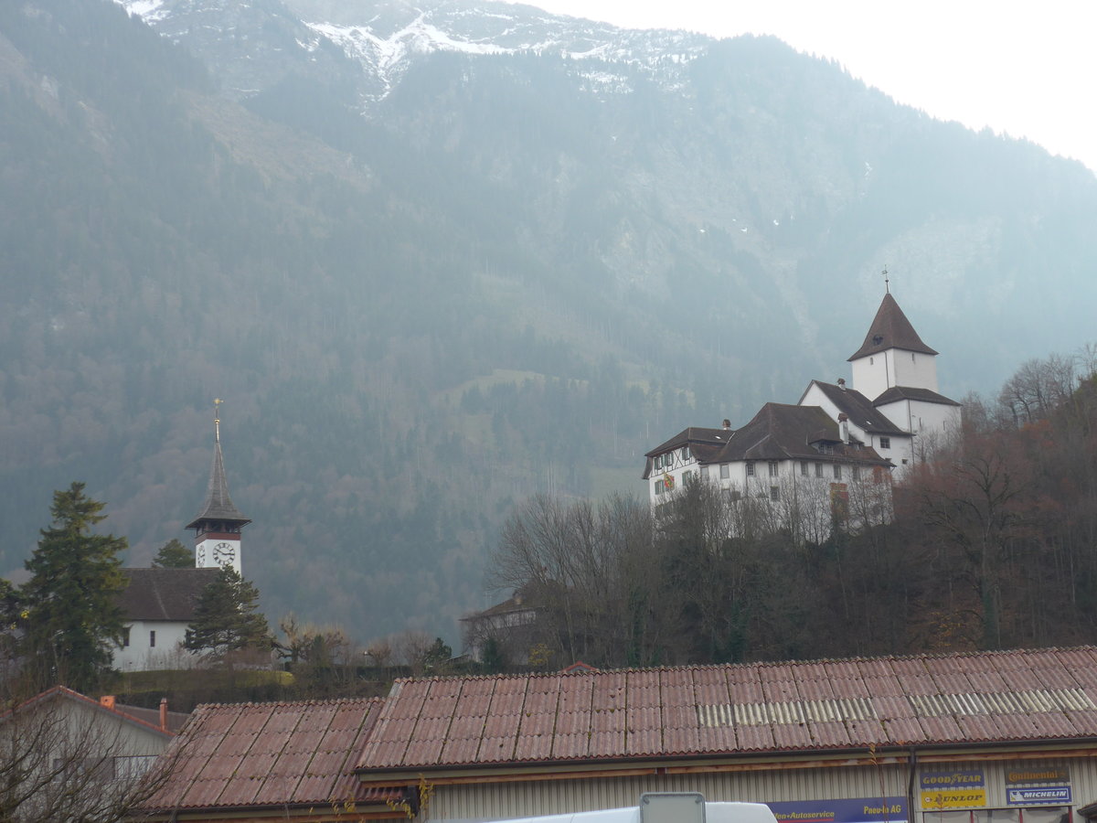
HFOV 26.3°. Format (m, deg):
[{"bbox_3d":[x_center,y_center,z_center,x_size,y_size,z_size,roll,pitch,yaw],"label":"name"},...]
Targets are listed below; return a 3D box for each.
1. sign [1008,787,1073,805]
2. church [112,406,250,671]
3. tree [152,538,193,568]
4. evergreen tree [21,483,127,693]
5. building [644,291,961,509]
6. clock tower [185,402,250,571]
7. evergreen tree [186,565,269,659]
[{"bbox_3d":[11.494,8.988,54.900,1.510,0.380,0.030,-3,-11,7],"label":"sign"},{"bbox_3d":[-52.072,17.910,327.000,20.000,38.000,13.000,3,-12,-25],"label":"church"},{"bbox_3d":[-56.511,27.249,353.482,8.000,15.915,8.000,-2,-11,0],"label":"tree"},{"bbox_3d":[-60.149,22.505,297.499,12.500,26.213,12.500,-2,-11,0],"label":"evergreen tree"},{"bbox_3d":[37.998,0.341,350.000,31.000,36.000,33.000,5,-13,-32],"label":"building"},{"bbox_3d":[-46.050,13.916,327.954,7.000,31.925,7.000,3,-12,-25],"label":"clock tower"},{"bbox_3d":[-42.398,26.814,310.818,11.000,12.391,11.000,-2,-11,0],"label":"evergreen tree"}]

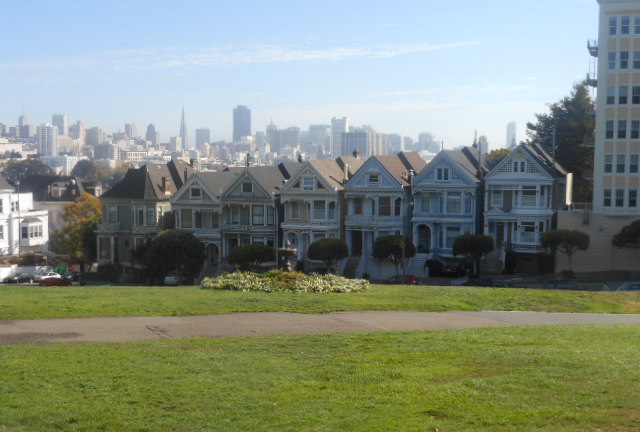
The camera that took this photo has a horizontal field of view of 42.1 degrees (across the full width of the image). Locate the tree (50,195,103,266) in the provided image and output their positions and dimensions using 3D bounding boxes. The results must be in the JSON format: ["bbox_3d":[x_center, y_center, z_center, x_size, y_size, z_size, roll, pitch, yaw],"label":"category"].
[{"bbox_3d":[-28.988,2.092,99.456,6.000,10.000,5.800,2,5,20],"label":"tree"}]

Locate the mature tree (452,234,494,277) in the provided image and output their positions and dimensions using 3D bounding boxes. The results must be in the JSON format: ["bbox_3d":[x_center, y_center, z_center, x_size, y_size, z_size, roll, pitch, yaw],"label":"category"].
[{"bbox_3d":[15.094,3.971,81.815,4.100,4.220,4.100,2,5,20],"label":"mature tree"}]

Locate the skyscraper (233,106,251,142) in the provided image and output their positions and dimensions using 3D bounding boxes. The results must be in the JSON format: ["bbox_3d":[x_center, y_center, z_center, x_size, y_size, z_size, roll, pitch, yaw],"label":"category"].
[{"bbox_3d":[-293.438,-297.200,3130.000,45.000,237.000,66.000,2,4,19],"label":"skyscraper"}]

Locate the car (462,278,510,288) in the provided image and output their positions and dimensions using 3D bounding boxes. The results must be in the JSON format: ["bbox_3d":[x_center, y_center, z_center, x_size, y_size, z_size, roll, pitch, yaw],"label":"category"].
[{"bbox_3d":[14.180,6.022,70.018,4.600,1.470,1.800,-2,3,20],"label":"car"}]

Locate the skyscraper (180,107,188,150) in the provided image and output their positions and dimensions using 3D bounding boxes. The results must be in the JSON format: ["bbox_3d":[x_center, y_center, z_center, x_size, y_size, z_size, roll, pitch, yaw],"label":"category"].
[{"bbox_3d":[-552.677,-321.314,3393.558,50.000,260.000,50.000,2,5,20],"label":"skyscraper"}]

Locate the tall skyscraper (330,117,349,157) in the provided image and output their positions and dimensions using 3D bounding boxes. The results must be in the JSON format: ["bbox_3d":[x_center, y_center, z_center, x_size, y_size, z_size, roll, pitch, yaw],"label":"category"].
[{"bbox_3d":[54.135,-196.077,2309.760,42.000,150.000,26.000,2,5,20],"label":"tall skyscraper"}]

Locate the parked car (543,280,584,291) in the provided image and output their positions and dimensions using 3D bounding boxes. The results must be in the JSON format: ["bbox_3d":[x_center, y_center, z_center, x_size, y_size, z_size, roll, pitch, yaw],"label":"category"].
[{"bbox_3d":[21.121,6.315,71.000,4.500,1.550,1.800,2,4,19],"label":"parked car"}]

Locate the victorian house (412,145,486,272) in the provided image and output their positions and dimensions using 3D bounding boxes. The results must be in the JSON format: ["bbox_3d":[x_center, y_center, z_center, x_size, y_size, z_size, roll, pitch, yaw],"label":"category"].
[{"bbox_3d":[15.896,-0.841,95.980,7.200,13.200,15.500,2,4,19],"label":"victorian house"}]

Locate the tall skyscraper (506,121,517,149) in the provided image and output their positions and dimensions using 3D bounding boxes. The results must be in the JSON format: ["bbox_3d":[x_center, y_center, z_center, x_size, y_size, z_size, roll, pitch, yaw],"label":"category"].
[{"bbox_3d":[854.104,-324.847,3710.781,34.000,190.000,30.000,-1,5,-16],"label":"tall skyscraper"}]

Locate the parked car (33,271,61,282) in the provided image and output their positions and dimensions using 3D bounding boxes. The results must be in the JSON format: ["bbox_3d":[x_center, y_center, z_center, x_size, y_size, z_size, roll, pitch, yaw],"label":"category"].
[{"bbox_3d":[-35.307,8.057,109.000,4.400,1.450,1.780,1,4,10],"label":"parked car"}]

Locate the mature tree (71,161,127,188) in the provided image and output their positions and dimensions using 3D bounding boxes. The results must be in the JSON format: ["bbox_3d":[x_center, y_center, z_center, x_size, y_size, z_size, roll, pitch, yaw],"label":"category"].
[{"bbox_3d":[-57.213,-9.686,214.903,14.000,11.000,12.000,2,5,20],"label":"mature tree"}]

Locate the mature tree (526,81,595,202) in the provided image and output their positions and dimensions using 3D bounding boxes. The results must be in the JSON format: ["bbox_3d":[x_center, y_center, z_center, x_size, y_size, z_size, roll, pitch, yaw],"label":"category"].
[{"bbox_3d":[32.599,-7.132,111.387,10.500,21.540,10.500,2,5,20],"label":"mature tree"}]

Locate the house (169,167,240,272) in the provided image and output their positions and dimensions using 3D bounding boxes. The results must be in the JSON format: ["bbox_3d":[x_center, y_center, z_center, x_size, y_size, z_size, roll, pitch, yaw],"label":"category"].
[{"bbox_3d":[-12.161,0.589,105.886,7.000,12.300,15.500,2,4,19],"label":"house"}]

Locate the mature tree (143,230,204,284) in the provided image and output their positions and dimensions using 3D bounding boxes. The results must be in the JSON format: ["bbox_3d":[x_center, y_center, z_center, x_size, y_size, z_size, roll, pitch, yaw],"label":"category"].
[{"bbox_3d":[-16.525,4.603,93.850,6.800,5.960,6.300,0,4,0],"label":"mature tree"}]

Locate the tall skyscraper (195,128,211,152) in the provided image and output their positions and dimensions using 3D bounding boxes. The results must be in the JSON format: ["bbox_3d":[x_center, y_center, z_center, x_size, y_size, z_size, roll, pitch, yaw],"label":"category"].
[{"bbox_3d":[-435.754,-255.223,3098.696,40.000,142.000,40.000,2,5,20],"label":"tall skyscraper"}]

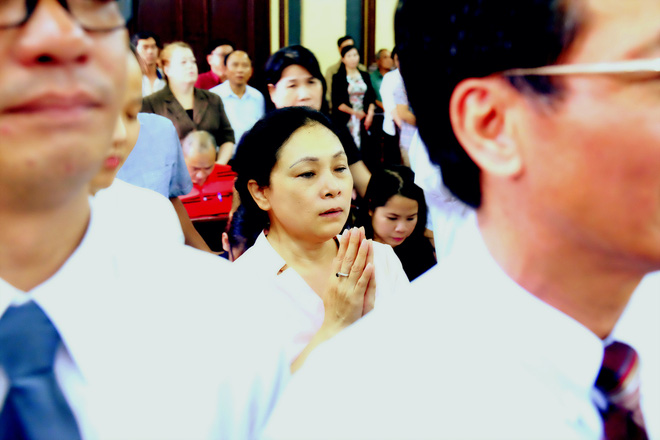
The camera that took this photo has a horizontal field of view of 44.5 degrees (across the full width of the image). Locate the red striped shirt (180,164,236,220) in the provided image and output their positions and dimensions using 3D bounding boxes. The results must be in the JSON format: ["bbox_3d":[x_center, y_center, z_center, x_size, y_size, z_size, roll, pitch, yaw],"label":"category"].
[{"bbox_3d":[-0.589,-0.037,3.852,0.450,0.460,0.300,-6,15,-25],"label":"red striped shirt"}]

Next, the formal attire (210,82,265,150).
[{"bbox_3d":[-0.644,-0.675,5.721,0.460,0.620,0.270,-2,13,-10],"label":"formal attire"}]

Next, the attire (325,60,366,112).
[{"bbox_3d":[0.153,-1.300,8.171,0.460,0.620,0.270,-3,14,-15],"label":"attire"}]

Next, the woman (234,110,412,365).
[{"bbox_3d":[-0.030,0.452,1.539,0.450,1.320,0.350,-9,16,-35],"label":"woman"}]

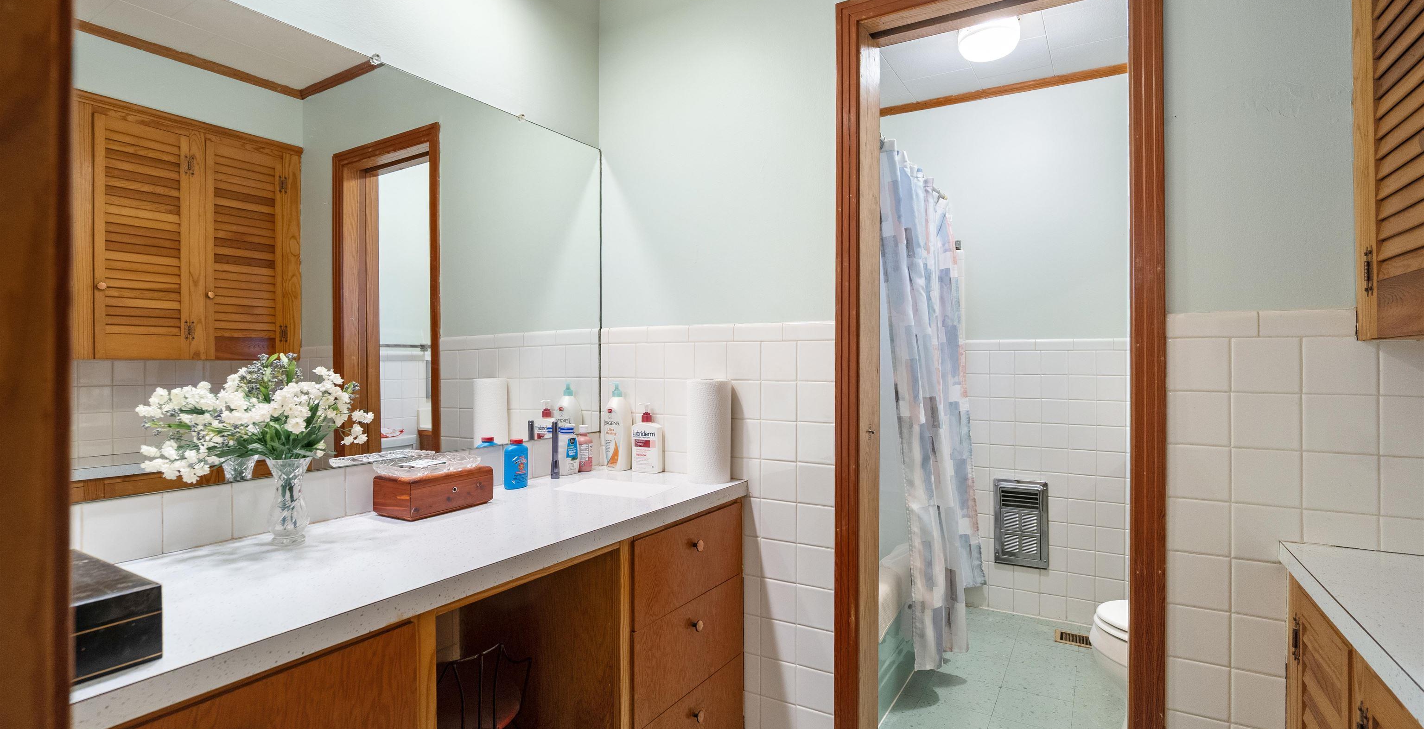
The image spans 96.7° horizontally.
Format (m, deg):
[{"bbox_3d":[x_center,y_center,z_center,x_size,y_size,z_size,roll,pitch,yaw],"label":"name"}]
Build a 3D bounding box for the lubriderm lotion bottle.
[{"bbox_3d":[-0.199,0.228,1.959,0.086,0.214,0.046,0,0,29],"label":"lubriderm lotion bottle"}]

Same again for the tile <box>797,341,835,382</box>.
[{"bbox_3d":[0.282,-0.009,1.702,0.106,0.108,0.010,0,0,29],"label":"tile"}]

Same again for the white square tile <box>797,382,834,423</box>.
[{"bbox_3d":[0.285,0.103,1.723,0.108,0.110,0.009,0,0,29],"label":"white square tile"}]

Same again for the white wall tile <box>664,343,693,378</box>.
[{"bbox_3d":[-0.096,-0.013,1.923,0.108,0.108,0.009,1,1,30],"label":"white wall tile"}]

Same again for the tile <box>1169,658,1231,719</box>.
[{"bbox_3d":[0.997,0.665,1.301,0.106,0.108,0.010,0,0,29],"label":"tile"}]

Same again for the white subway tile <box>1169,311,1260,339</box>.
[{"bbox_3d":[1.031,-0.081,1.307,0.149,0.053,0.010,0,0,29],"label":"white subway tile"}]

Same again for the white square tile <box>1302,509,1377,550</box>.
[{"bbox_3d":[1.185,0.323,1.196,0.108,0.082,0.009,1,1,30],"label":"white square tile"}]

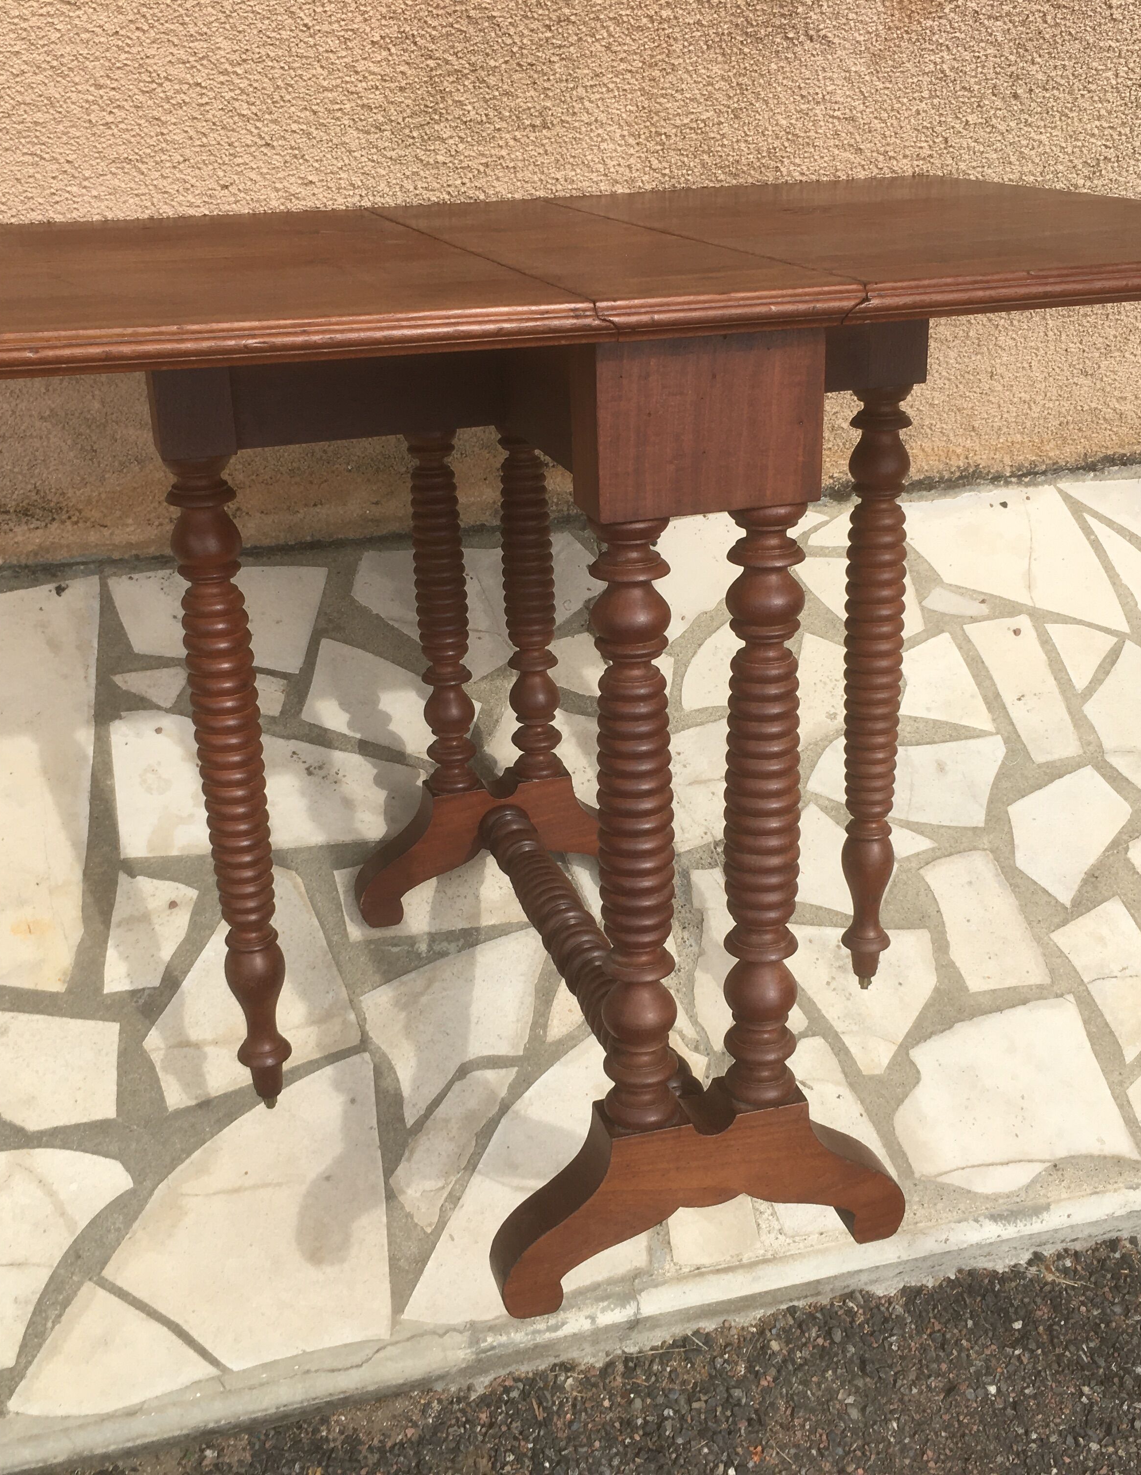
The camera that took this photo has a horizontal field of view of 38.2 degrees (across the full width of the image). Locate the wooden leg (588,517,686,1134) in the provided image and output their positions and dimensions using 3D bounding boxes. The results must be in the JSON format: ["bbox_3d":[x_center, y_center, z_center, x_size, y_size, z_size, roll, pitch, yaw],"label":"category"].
[{"bbox_3d":[0.044,0.065,1.099,0.053,0.443,0.053,-8,23,-14],"label":"wooden leg"}]

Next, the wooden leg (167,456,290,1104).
[{"bbox_3d":[-0.268,0.058,1.333,0.052,0.573,0.052,-8,23,-14],"label":"wooden leg"}]

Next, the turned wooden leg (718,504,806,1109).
[{"bbox_3d":[0.132,0.053,1.121,0.053,0.443,0.053,-8,23,-14],"label":"turned wooden leg"}]

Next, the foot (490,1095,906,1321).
[{"bbox_3d":[0.097,0.328,1.220,0.315,0.140,0.047,-8,23,-14],"label":"foot"}]

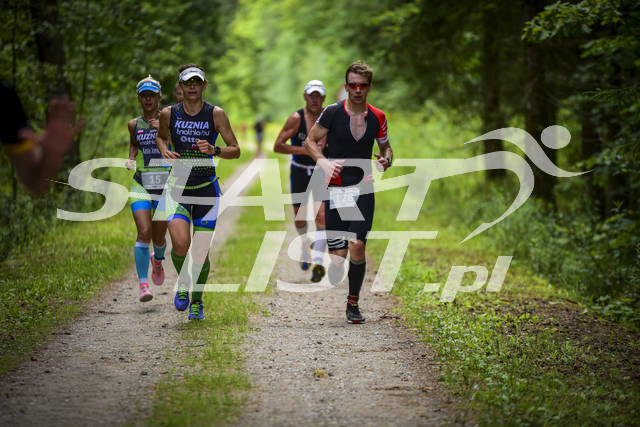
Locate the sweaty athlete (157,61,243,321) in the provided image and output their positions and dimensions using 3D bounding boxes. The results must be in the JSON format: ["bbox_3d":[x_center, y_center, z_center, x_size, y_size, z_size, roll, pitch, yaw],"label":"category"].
[{"bbox_3d":[-0.817,-0.141,23.900,0.565,1.721,0.780,0,1,-2],"label":"sweaty athlete"}]

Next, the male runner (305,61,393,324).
[{"bbox_3d":[0.189,-0.139,23.600,0.584,1.752,0.850,0,1,-3],"label":"male runner"}]

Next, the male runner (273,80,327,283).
[{"bbox_3d":[-0.092,-0.269,29.900,0.614,1.698,0.900,0,1,-3],"label":"male runner"}]

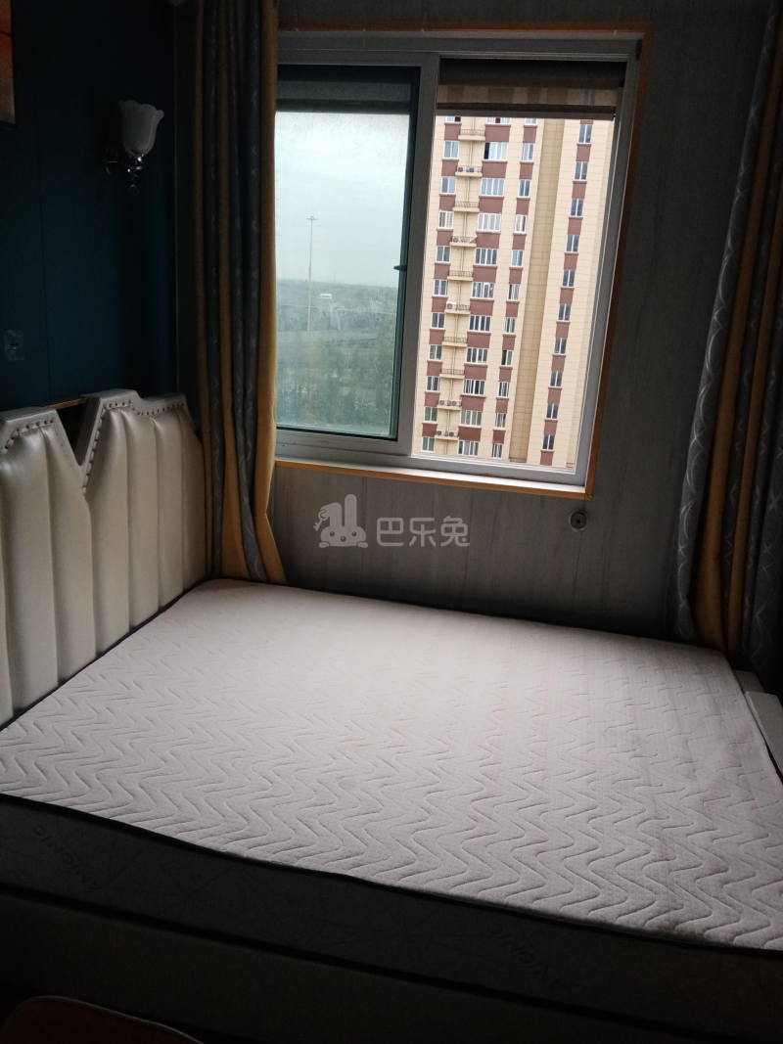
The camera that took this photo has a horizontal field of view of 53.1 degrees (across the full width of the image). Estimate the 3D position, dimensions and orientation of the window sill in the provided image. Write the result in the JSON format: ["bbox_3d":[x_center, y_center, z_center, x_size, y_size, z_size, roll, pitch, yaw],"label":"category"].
[{"bbox_3d":[0.057,-0.195,3.057,1.387,0.030,0.140,7,16,11],"label":"window sill"}]

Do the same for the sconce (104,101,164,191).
[{"bbox_3d":[-0.793,-1.155,2.446,0.178,0.257,0.137,6,14,11],"label":"sconce"}]

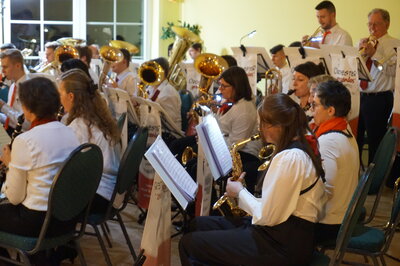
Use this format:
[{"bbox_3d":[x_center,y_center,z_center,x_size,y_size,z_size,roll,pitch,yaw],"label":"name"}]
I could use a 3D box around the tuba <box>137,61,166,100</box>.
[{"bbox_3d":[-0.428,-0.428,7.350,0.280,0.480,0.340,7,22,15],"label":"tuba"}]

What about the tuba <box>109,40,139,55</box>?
[{"bbox_3d":[-0.990,-0.580,9.600,0.380,0.920,0.420,15,2,-29],"label":"tuba"}]

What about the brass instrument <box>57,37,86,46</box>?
[{"bbox_3d":[-1.620,-0.680,10.200,0.380,0.920,0.420,-1,11,-28],"label":"brass instrument"}]

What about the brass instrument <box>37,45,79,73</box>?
[{"bbox_3d":[-1.380,-0.590,8.350,0.300,0.660,0.360,-5,38,-26],"label":"brass instrument"}]

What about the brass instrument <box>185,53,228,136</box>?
[{"bbox_3d":[0.061,-0.336,6.750,0.340,0.660,0.340,22,25,29],"label":"brass instrument"}]

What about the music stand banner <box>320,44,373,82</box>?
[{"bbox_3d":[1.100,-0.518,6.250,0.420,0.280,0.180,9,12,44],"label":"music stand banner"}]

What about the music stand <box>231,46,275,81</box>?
[{"bbox_3d":[0.459,-0.137,7.670,0.500,1.300,0.450,8,10,43],"label":"music stand"}]

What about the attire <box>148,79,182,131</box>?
[{"bbox_3d":[-0.338,-0.239,7.500,0.330,0.560,0.430,-7,11,-43],"label":"attire"}]

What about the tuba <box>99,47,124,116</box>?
[{"bbox_3d":[-0.870,-0.490,7.900,0.270,0.660,0.320,3,28,-30],"label":"tuba"}]

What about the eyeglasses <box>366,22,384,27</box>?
[{"bbox_3d":[1.418,-0.871,6.700,0.135,0.042,0.140,-7,11,-41],"label":"eyeglasses"}]

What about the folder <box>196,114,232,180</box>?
[{"bbox_3d":[0.082,0.082,4.580,0.060,0.310,0.440,-19,3,15],"label":"folder"}]

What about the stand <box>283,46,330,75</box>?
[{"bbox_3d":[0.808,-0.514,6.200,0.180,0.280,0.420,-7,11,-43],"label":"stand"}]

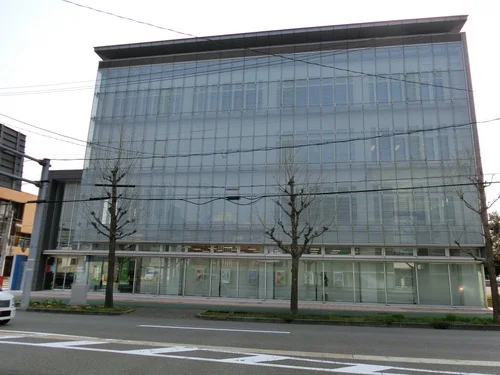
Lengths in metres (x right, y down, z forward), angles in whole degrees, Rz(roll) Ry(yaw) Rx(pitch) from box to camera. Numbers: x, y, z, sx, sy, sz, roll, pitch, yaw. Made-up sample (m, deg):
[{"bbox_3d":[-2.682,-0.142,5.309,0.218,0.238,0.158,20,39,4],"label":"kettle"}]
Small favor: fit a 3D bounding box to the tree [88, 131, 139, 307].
[{"bbox_3d":[-7.060,1.518,18.908,2.500,9.100,2.400,-1,-12,10],"label":"tree"}]

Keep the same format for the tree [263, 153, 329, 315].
[{"bbox_3d":[2.138,1.992,17.163,3.020,7.650,2.960,-1,-12,10],"label":"tree"}]

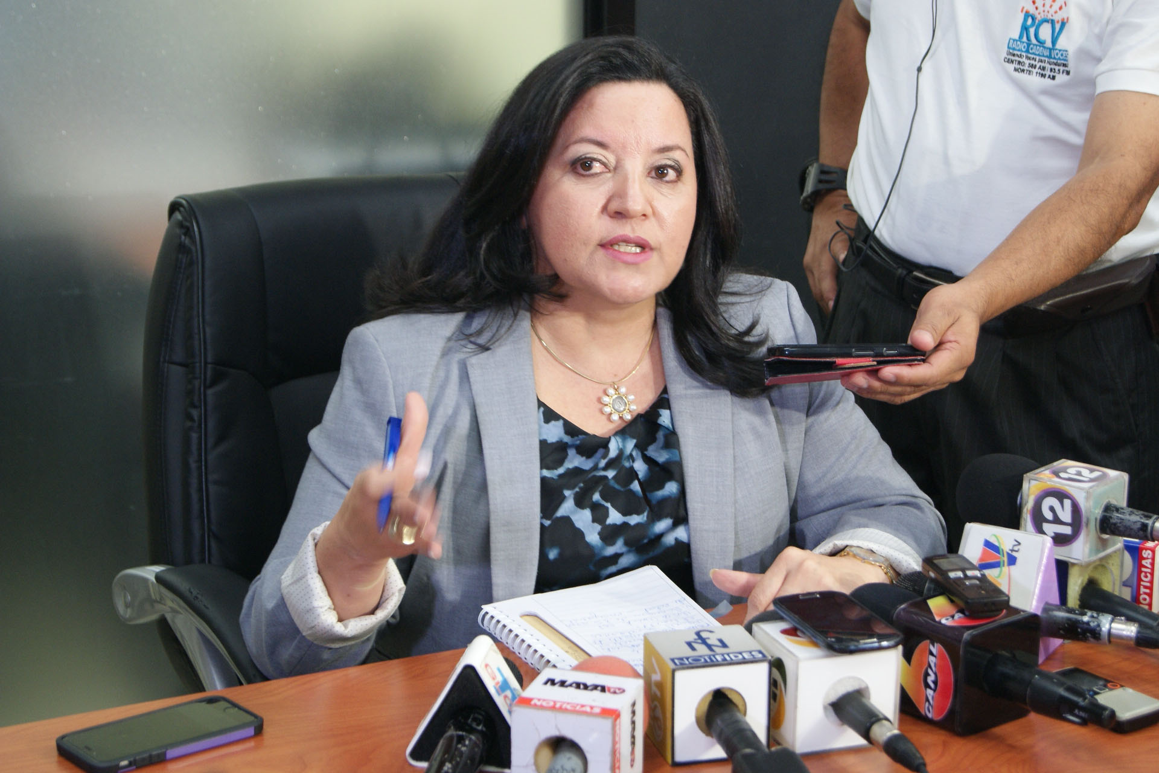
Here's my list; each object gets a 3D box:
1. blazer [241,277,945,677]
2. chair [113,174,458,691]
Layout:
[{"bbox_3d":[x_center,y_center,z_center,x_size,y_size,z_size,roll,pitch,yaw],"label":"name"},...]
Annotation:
[{"bbox_3d":[0.005,0.179,2.032,0.600,0.540,0.400,-5,15,-19],"label":"blazer"},{"bbox_3d":[-0.030,0.378,2.119,0.660,1.040,0.680,-5,15,-19],"label":"chair"}]

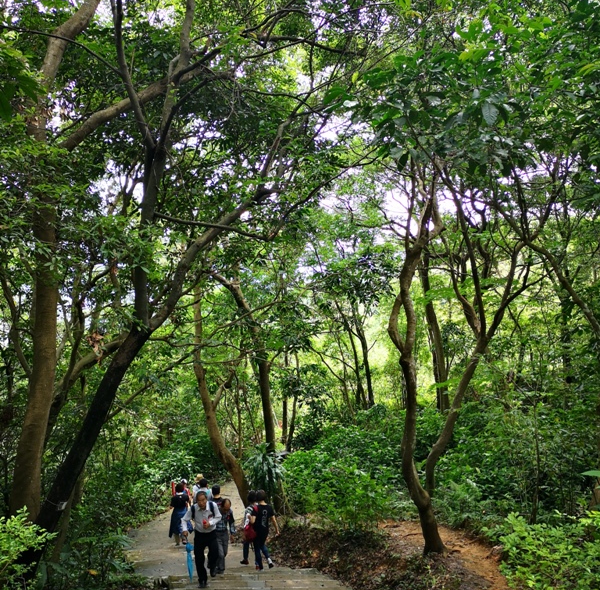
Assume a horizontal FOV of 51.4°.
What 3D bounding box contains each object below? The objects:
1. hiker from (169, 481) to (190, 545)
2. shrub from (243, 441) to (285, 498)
[{"bbox_3d":[-2.974,5.417,15.400,0.530,1.550,0.420,0,-3,-5],"label":"hiker"},{"bbox_3d":[-0.930,4.640,16.300,1.040,1.520,1.000,0,-3,0],"label":"shrub"}]

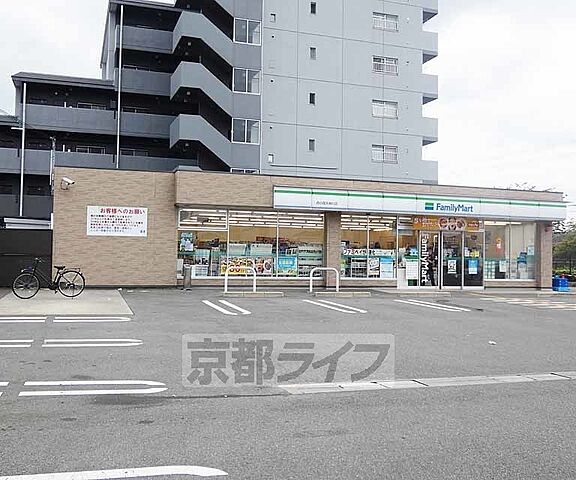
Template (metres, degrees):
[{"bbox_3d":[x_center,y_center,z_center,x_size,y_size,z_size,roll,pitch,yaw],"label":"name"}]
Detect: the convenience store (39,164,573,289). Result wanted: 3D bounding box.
[{"bbox_3d":[0.613,-0.031,24.853,19.370,4.000,10.300,1,-2,-16],"label":"convenience store"}]

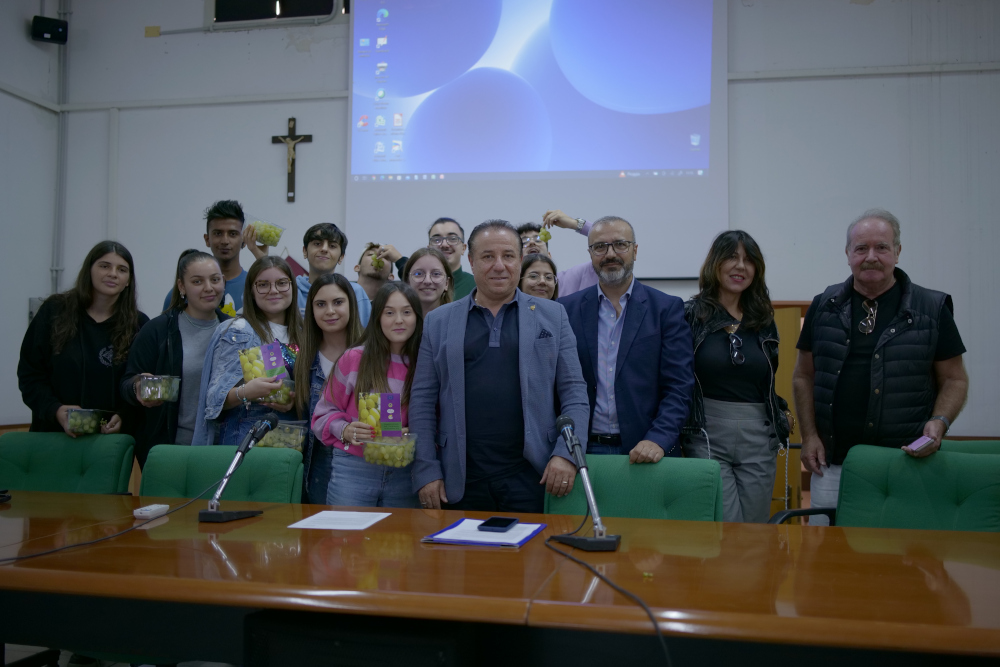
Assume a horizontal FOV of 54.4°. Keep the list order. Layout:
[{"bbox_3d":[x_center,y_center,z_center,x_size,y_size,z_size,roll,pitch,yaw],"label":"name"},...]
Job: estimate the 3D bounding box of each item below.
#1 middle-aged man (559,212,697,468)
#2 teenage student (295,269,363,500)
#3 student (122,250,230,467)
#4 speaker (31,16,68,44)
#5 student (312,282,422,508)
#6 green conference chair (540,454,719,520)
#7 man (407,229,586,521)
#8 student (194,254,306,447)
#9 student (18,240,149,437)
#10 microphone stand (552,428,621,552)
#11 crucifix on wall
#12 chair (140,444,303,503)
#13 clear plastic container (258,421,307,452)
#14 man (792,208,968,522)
[{"bbox_3d":[0.427,0.440,3.386,0.500,1.690,0.390,0,-2,12],"label":"middle-aged man"},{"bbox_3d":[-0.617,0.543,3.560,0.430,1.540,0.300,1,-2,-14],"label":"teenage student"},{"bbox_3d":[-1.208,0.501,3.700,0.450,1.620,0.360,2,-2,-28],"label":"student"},{"bbox_3d":[-2.600,-1.738,5.616,0.190,0.140,0.150,1,6,-27],"label":"speaker"},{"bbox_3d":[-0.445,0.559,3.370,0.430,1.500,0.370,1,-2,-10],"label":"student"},{"bbox_3d":[0.361,0.822,2.831,0.600,0.890,0.620,0,-2,15],"label":"green conference chair"},{"bbox_3d":[-0.002,0.468,3.210,0.580,1.680,0.370,1,-2,0],"label":"man"},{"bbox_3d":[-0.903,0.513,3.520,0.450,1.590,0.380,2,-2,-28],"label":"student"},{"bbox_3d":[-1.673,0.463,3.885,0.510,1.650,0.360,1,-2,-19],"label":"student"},{"bbox_3d":[0.206,0.377,2.357,0.165,0.260,0.260,1,-2,-9],"label":"microphone stand"},{"bbox_3d":[-1.241,-1.040,5.814,0.258,0.515,0.060,0,-2,11],"label":"crucifix on wall"},{"bbox_3d":[-0.978,0.830,2.984,0.600,0.920,0.620,0,-2,10],"label":"chair"},{"bbox_3d":[-0.766,0.366,3.388,0.180,0.105,0.120,1,-2,-6],"label":"clear plastic container"},{"bbox_3d":[1.327,0.449,3.390,0.600,1.760,0.380,0,-2,26],"label":"man"}]

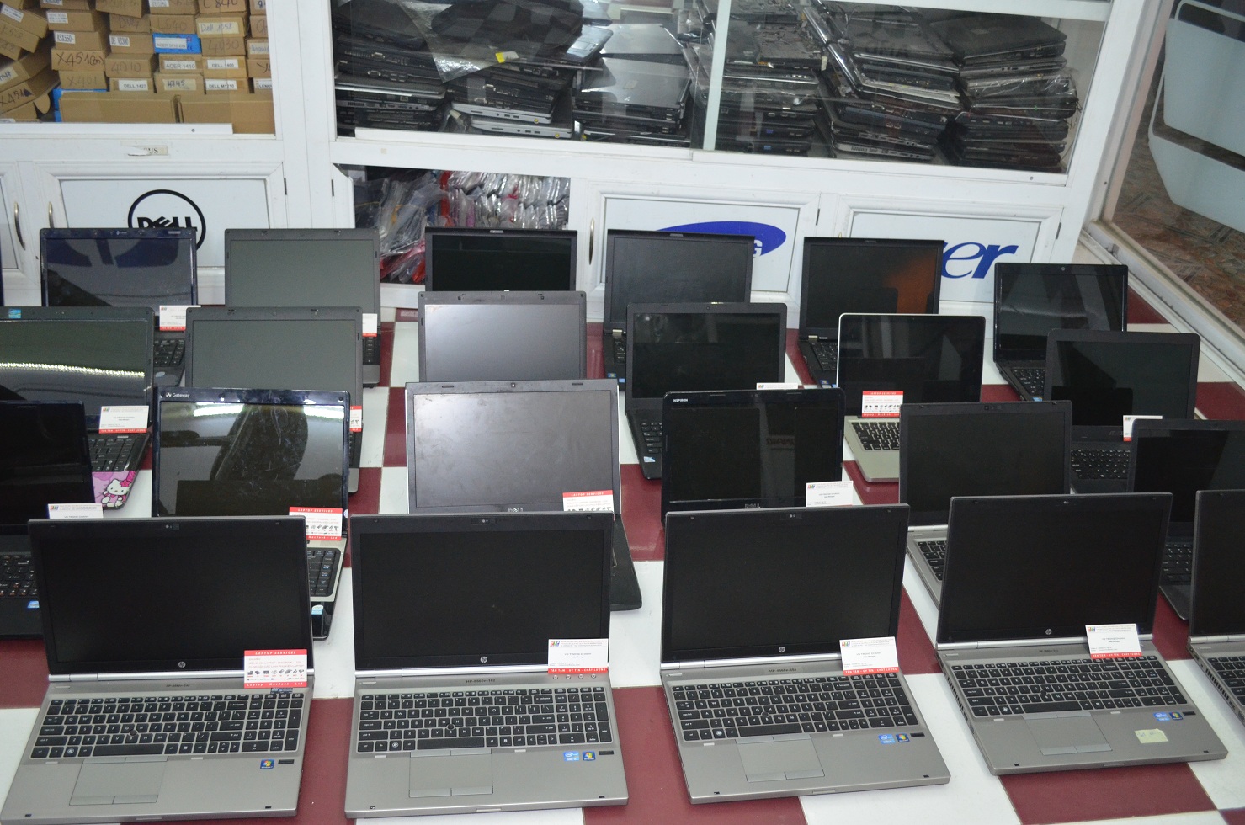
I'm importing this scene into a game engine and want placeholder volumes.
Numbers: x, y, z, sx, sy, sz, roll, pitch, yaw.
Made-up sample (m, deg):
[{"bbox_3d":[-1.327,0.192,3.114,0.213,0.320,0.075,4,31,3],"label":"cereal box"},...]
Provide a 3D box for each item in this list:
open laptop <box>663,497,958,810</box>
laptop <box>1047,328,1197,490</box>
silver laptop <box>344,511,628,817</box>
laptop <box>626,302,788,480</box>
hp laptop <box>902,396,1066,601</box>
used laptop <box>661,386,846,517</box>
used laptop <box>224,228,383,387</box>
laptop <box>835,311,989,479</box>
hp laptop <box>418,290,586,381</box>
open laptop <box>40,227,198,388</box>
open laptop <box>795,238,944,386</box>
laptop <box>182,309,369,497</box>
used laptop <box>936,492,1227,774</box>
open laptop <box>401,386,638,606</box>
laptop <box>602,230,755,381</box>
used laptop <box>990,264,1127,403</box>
[{"bbox_3d":[0.260,0.332,1.622,0.373,0.261,0.327,-1,32,-9],"label":"open laptop"},{"bbox_3d":[1.058,0.009,2.303,0.351,0.225,0.334,0,32,-7],"label":"laptop"},{"bbox_3d":[-0.186,0.336,1.558,0.373,0.263,0.317,0,32,-8],"label":"silver laptop"},{"bbox_3d":[0.192,-0.048,2.269,0.338,0.226,0.326,-1,32,-9],"label":"laptop"},{"bbox_3d":[0.681,0.162,1.996,0.342,0.225,0.331,-1,32,-10],"label":"hp laptop"},{"bbox_3d":[0.251,0.149,1.935,0.334,0.247,0.342,-1,32,-10],"label":"used laptop"},{"bbox_3d":[-0.697,-0.228,2.460,0.339,0.220,0.350,-1,32,-10],"label":"used laptop"},{"bbox_3d":[0.618,-0.034,2.312,0.325,0.216,0.320,0,32,-7],"label":"laptop"},{"bbox_3d":[-0.227,-0.062,2.232,0.337,0.236,0.320,-1,32,-9],"label":"hp laptop"},{"bbox_3d":[-1.088,-0.226,2.408,0.336,0.223,0.329,0,32,-8],"label":"open laptop"},{"bbox_3d":[0.589,-0.207,2.550,0.338,0.260,0.328,0,32,-8],"label":"open laptop"},{"bbox_3d":[-0.664,-0.025,2.138,0.343,0.207,0.377,-1,32,-9],"label":"laptop"},{"bbox_3d":[0.691,0.318,1.698,0.376,0.262,0.335,0,32,-8],"label":"used laptop"},{"bbox_3d":[-0.172,0.136,1.919,0.375,0.229,0.374,-1,32,-9],"label":"open laptop"},{"bbox_3d":[0.135,-0.224,2.532,0.337,0.250,0.308,2,31,-5],"label":"laptop"},{"bbox_3d":[1.033,-0.157,2.553,0.342,0.234,0.357,-1,32,-9],"label":"used laptop"}]

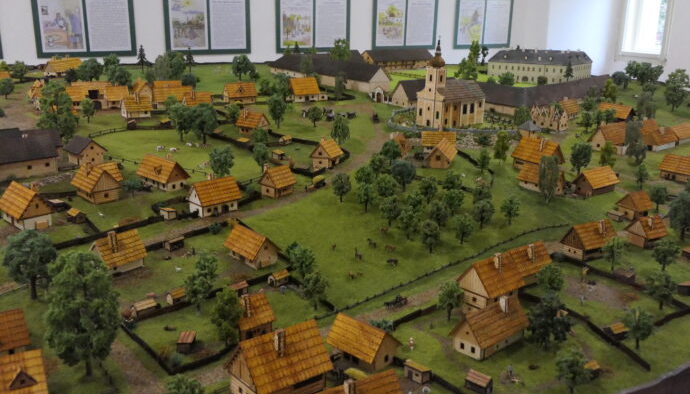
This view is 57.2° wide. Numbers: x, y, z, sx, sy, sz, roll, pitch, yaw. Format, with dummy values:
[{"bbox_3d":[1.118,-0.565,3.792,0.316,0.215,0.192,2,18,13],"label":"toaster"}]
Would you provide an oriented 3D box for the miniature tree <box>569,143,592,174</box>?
[{"bbox_3d":[0.870,-0.134,2.315,0.080,0.116,0.076,8,19,20],"label":"miniature tree"}]

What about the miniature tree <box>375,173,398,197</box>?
[{"bbox_3d":[0.123,-0.025,1.874,0.071,0.086,0.071,1,17,0],"label":"miniature tree"}]

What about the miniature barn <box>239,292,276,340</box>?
[{"bbox_3d":[-0.165,0.190,1.035,0.070,0.059,0.081,-11,22,-33],"label":"miniature barn"}]

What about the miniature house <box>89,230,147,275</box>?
[{"bbox_3d":[-0.534,0.115,1.486,0.098,0.092,0.095,-16,26,-42],"label":"miniature house"}]

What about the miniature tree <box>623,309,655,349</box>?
[{"bbox_3d":[0.476,0.214,1.023,0.051,0.073,0.051,1,19,0],"label":"miniature tree"}]

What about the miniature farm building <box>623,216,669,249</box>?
[{"bbox_3d":[0.818,0.087,1.712,0.076,0.074,0.074,-7,19,-24],"label":"miniature farm building"}]

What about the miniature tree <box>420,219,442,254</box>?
[{"bbox_3d":[0.182,0.086,1.341,0.042,0.073,0.042,1,19,0],"label":"miniature tree"}]

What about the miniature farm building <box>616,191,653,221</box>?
[{"bbox_3d":[0.888,0.020,1.932,0.072,0.073,0.073,-7,19,-24],"label":"miniature farm building"}]

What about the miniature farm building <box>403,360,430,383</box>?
[{"bbox_3d":[0.122,0.298,1.080,0.043,0.026,0.024,14,22,36],"label":"miniature farm building"}]

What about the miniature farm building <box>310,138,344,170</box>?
[{"bbox_3d":[-0.074,-0.173,2.533,0.092,0.104,0.129,7,18,19],"label":"miniature farm building"}]

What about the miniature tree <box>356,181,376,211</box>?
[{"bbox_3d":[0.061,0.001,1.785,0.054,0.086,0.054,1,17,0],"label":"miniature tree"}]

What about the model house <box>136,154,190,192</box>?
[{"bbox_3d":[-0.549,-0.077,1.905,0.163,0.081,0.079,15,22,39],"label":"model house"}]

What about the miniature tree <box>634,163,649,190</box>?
[{"bbox_3d":[0.963,-0.065,2.054,0.045,0.086,0.045,1,17,0],"label":"miniature tree"}]

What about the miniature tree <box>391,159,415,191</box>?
[{"bbox_3d":[0.225,-0.083,2.430,0.085,0.121,0.085,1,17,0],"label":"miniature tree"}]

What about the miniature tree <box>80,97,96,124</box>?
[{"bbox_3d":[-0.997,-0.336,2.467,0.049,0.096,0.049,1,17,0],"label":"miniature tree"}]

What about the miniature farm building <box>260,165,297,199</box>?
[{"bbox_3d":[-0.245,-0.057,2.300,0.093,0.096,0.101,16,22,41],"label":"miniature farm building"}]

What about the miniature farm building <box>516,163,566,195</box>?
[{"bbox_3d":[0.554,-0.051,1.785,0.118,0.062,0.056,17,24,41],"label":"miniature farm building"}]

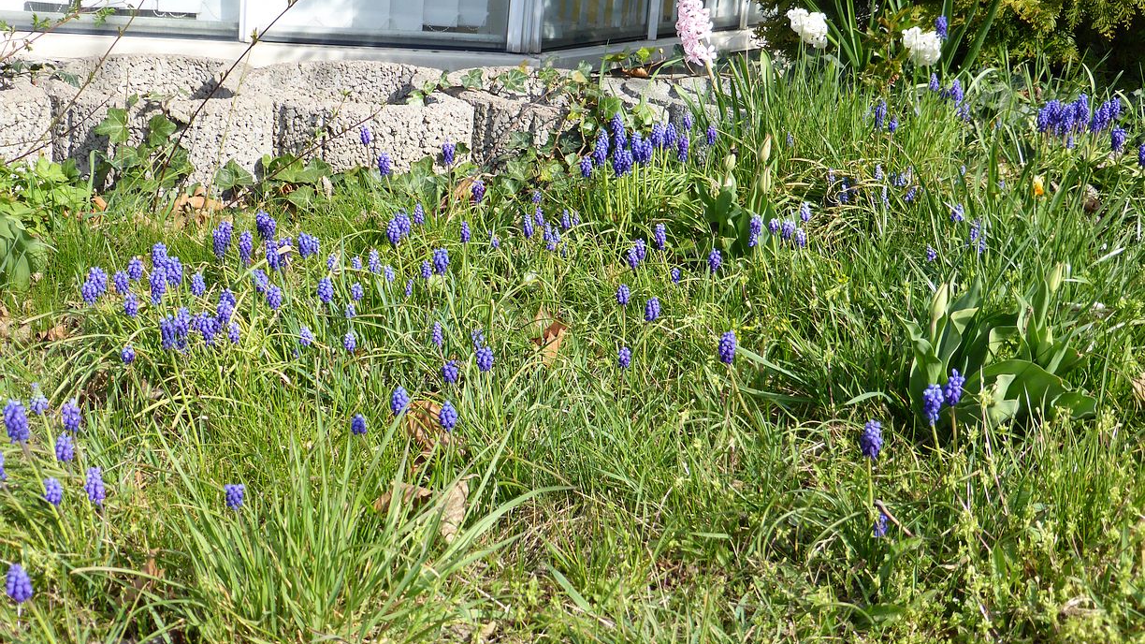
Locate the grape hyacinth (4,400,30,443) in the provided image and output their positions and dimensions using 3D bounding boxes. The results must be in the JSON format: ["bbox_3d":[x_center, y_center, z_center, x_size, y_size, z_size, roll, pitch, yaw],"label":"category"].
[{"bbox_3d":[-0.496,0.089,1.360,0.022,0.037,0.022,-7,16,0],"label":"grape hyacinth"}]

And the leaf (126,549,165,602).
[{"bbox_3d":[-0.356,0.212,1.270,0.034,0.034,0.030,6,17,0],"label":"leaf"}]

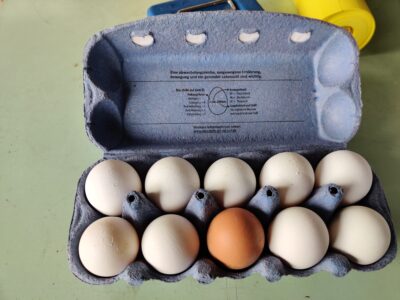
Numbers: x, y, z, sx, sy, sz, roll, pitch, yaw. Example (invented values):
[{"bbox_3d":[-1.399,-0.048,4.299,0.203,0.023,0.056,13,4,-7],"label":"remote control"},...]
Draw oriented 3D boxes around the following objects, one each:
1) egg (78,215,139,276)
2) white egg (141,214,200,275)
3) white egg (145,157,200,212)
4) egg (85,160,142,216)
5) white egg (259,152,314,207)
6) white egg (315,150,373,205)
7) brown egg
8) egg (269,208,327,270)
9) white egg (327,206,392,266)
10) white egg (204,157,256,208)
[{"bbox_3d":[-0.069,0.073,0.238,0.043,0.055,0.043,-3,59,0],"label":"egg"},{"bbox_3d":[-0.022,0.071,0.238,0.043,0.056,0.043,-3,59,0],"label":"white egg"},{"bbox_3d":[-0.023,0.029,0.263,0.044,0.056,0.044,-3,59,0],"label":"white egg"},{"bbox_3d":[-0.072,0.032,0.263,0.044,0.056,0.044,-3,59,0],"label":"egg"},{"bbox_3d":[0.073,0.025,0.264,0.043,0.056,0.043,-3,59,0],"label":"white egg"},{"bbox_3d":[0.121,0.024,0.264,0.043,0.055,0.043,-3,59,0],"label":"white egg"},{"bbox_3d":[0.027,0.068,0.239,0.044,0.056,0.044,-3,59,0],"label":"brown egg"},{"bbox_3d":[0.075,0.067,0.239,0.044,0.056,0.044,-3,59,0],"label":"egg"},{"bbox_3d":[0.122,0.065,0.239,0.042,0.054,0.042,-3,59,0],"label":"white egg"},{"bbox_3d":[0.025,0.028,0.263,0.043,0.055,0.043,-3,59,0],"label":"white egg"}]

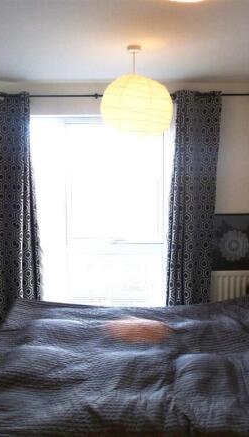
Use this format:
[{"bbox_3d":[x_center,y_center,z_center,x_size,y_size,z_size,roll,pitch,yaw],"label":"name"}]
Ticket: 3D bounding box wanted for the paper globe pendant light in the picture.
[{"bbox_3d":[0.077,-0.763,2.461,0.440,0.530,0.440,0,5,0],"label":"paper globe pendant light"}]

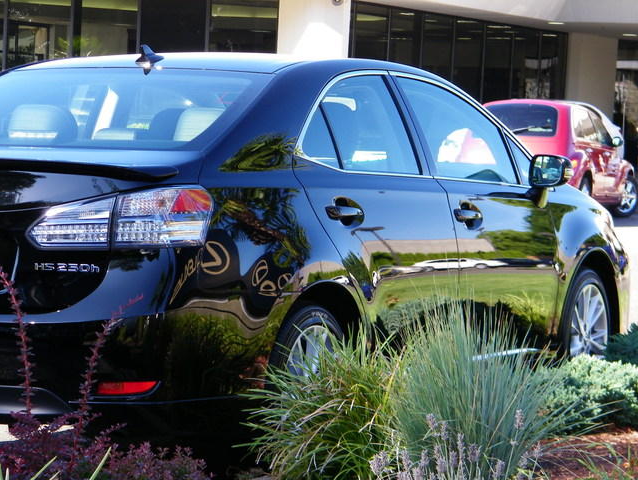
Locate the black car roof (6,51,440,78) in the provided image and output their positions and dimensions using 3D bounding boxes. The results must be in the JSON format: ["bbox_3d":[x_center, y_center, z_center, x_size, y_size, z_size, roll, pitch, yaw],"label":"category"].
[{"bbox_3d":[-0.329,-0.667,7.594,1.160,0.130,1.400,4,4,27],"label":"black car roof"}]

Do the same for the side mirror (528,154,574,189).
[{"bbox_3d":[0.969,-0.289,8.200,0.190,0.137,0.110,4,4,27],"label":"side mirror"}]

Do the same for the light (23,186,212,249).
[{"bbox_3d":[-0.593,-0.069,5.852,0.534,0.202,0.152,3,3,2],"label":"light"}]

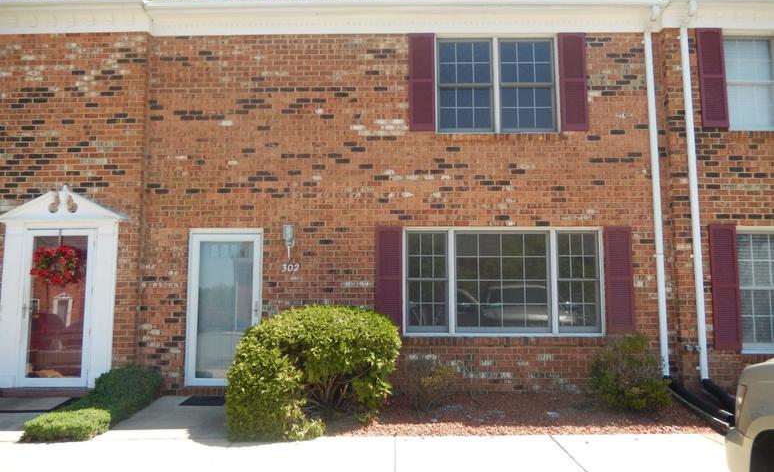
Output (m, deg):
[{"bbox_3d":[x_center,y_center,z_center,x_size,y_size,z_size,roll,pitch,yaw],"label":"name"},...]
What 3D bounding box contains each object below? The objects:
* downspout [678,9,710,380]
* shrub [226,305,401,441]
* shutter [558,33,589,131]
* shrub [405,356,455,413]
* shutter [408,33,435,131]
[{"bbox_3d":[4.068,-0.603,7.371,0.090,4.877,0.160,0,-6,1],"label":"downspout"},{"bbox_3d":[-0.737,1.452,6.366,1.820,1.300,1.450,0,-6,1],"label":"shrub"},{"bbox_3d":[2.578,-2.133,7.720,0.370,1.400,0.040,0,-6,0],"label":"shutter"},{"bbox_3d":[0.482,1.718,6.449,0.550,0.600,0.500,0,-6,0],"label":"shrub"},{"bbox_3d":[0.489,-2.133,7.733,0.370,1.400,0.040,0,-6,0],"label":"shutter"}]

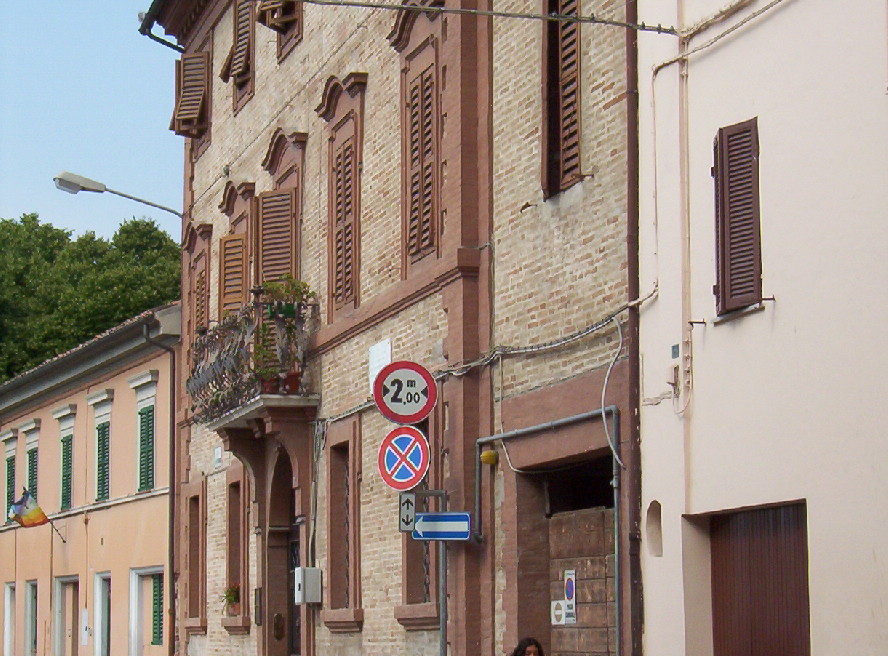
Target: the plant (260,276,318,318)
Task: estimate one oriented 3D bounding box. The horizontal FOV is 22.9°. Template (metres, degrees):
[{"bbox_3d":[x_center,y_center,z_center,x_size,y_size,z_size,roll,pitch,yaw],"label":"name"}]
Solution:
[{"bbox_3d":[-1.905,-0.356,26.569,0.680,0.500,0.400,3,-9,-16],"label":"plant"}]

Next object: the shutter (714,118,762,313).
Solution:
[{"bbox_3d":[2.029,-0.792,15.629,0.140,1.340,0.740,4,-9,-28],"label":"shutter"}]

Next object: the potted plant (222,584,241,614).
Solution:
[{"bbox_3d":[-3.037,3.928,31.597,0.300,0.460,0.320,2,-8,-16],"label":"potted plant"}]

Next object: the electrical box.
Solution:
[{"bbox_3d":[-1.574,3.022,25.748,0.260,0.410,0.420,3,-9,-16],"label":"electrical box"}]

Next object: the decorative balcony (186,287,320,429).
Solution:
[{"bbox_3d":[-2.471,0.460,28.356,0.950,1.550,3.500,2,-8,-16],"label":"decorative balcony"}]

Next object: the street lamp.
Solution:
[{"bbox_3d":[-5.371,-2.210,36.444,2.400,0.750,0.300,3,-9,-16],"label":"street lamp"}]

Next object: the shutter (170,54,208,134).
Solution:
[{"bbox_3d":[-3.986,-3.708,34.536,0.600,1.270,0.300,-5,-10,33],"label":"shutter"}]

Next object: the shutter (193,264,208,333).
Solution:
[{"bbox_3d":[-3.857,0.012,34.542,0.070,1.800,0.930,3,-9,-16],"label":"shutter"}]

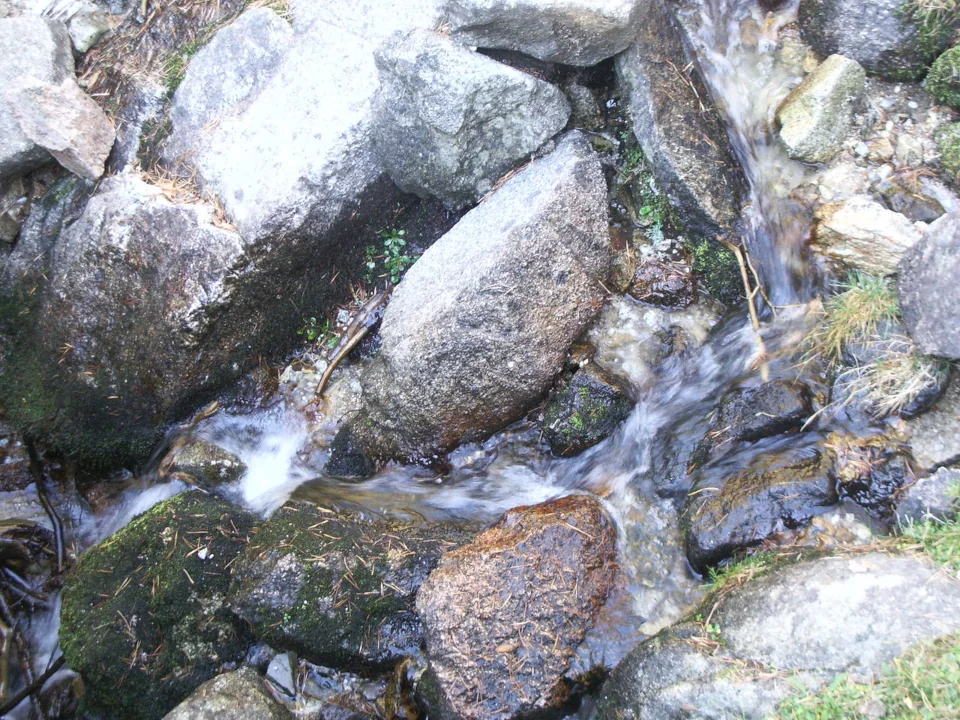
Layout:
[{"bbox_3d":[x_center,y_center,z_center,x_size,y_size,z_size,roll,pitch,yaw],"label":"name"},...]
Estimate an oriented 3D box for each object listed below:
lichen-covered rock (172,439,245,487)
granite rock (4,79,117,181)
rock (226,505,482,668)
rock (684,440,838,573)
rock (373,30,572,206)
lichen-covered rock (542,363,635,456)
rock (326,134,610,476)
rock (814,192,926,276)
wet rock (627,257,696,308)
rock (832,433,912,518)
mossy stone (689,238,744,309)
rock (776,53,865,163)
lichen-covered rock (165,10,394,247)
[{"bbox_3d":[-0.418,0.158,2.650,0.120,0.070,0.090,-3,44,-4],"label":"lichen-covered rock"},{"bbox_3d":[-0.781,-0.431,3.200,0.185,0.145,0.165,13,43,15],"label":"granite rock"},{"bbox_3d":[-0.185,0.327,2.480,0.365,0.190,0.260,0,44,0],"label":"rock"},{"bbox_3d":[0.417,0.217,2.550,0.240,0.150,0.170,-18,47,-18],"label":"rock"},{"bbox_3d":[-0.014,-0.406,2.900,0.340,0.280,0.290,-3,44,-4],"label":"rock"},{"bbox_3d":[0.191,0.087,3.020,0.155,0.135,0.140,-13,43,-15],"label":"lichen-covered rock"},{"bbox_3d":[-0.005,-0.095,3.050,0.300,0.350,0.650,29,67,29],"label":"rock"},{"bbox_3d":[0.713,-0.227,3.140,0.200,0.115,0.150,13,43,15],"label":"rock"},{"bbox_3d":[0.334,-0.142,3.160,0.125,0.075,0.100,-7,41,-8],"label":"wet rock"},{"bbox_3d":[0.589,0.173,2.580,0.120,0.100,0.125,0,44,0],"label":"rock"},{"bbox_3d":[0.435,-0.159,3.160,0.095,0.120,0.095,21,45,22],"label":"mossy stone"},{"bbox_3d":[0.598,-0.443,3.020,0.130,0.140,0.210,18,47,18],"label":"rock"},{"bbox_3d":[-0.335,-0.392,2.900,0.380,0.340,0.340,-22,48,-21],"label":"lichen-covered rock"}]

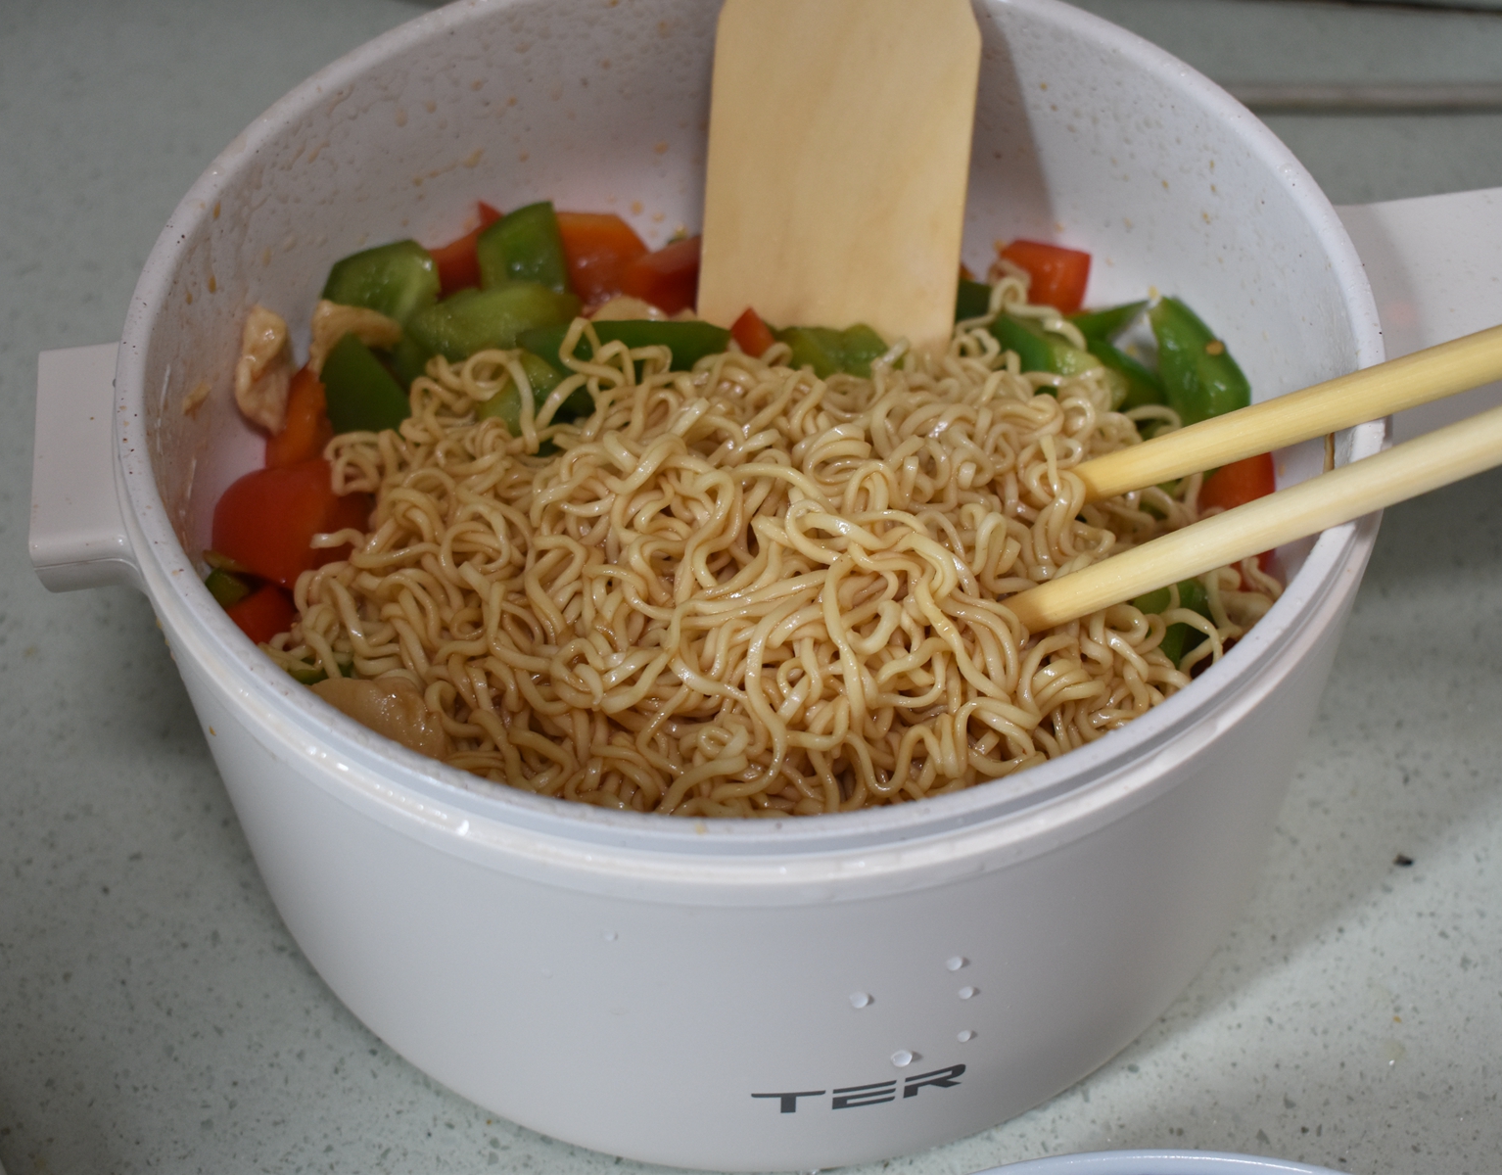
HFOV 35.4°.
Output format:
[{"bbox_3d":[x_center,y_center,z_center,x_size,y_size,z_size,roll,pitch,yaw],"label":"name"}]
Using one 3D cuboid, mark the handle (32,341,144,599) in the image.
[{"bbox_3d":[-0.099,-0.018,0.357,0.017,0.012,0.042,-8,50,-6],"label":"handle"}]

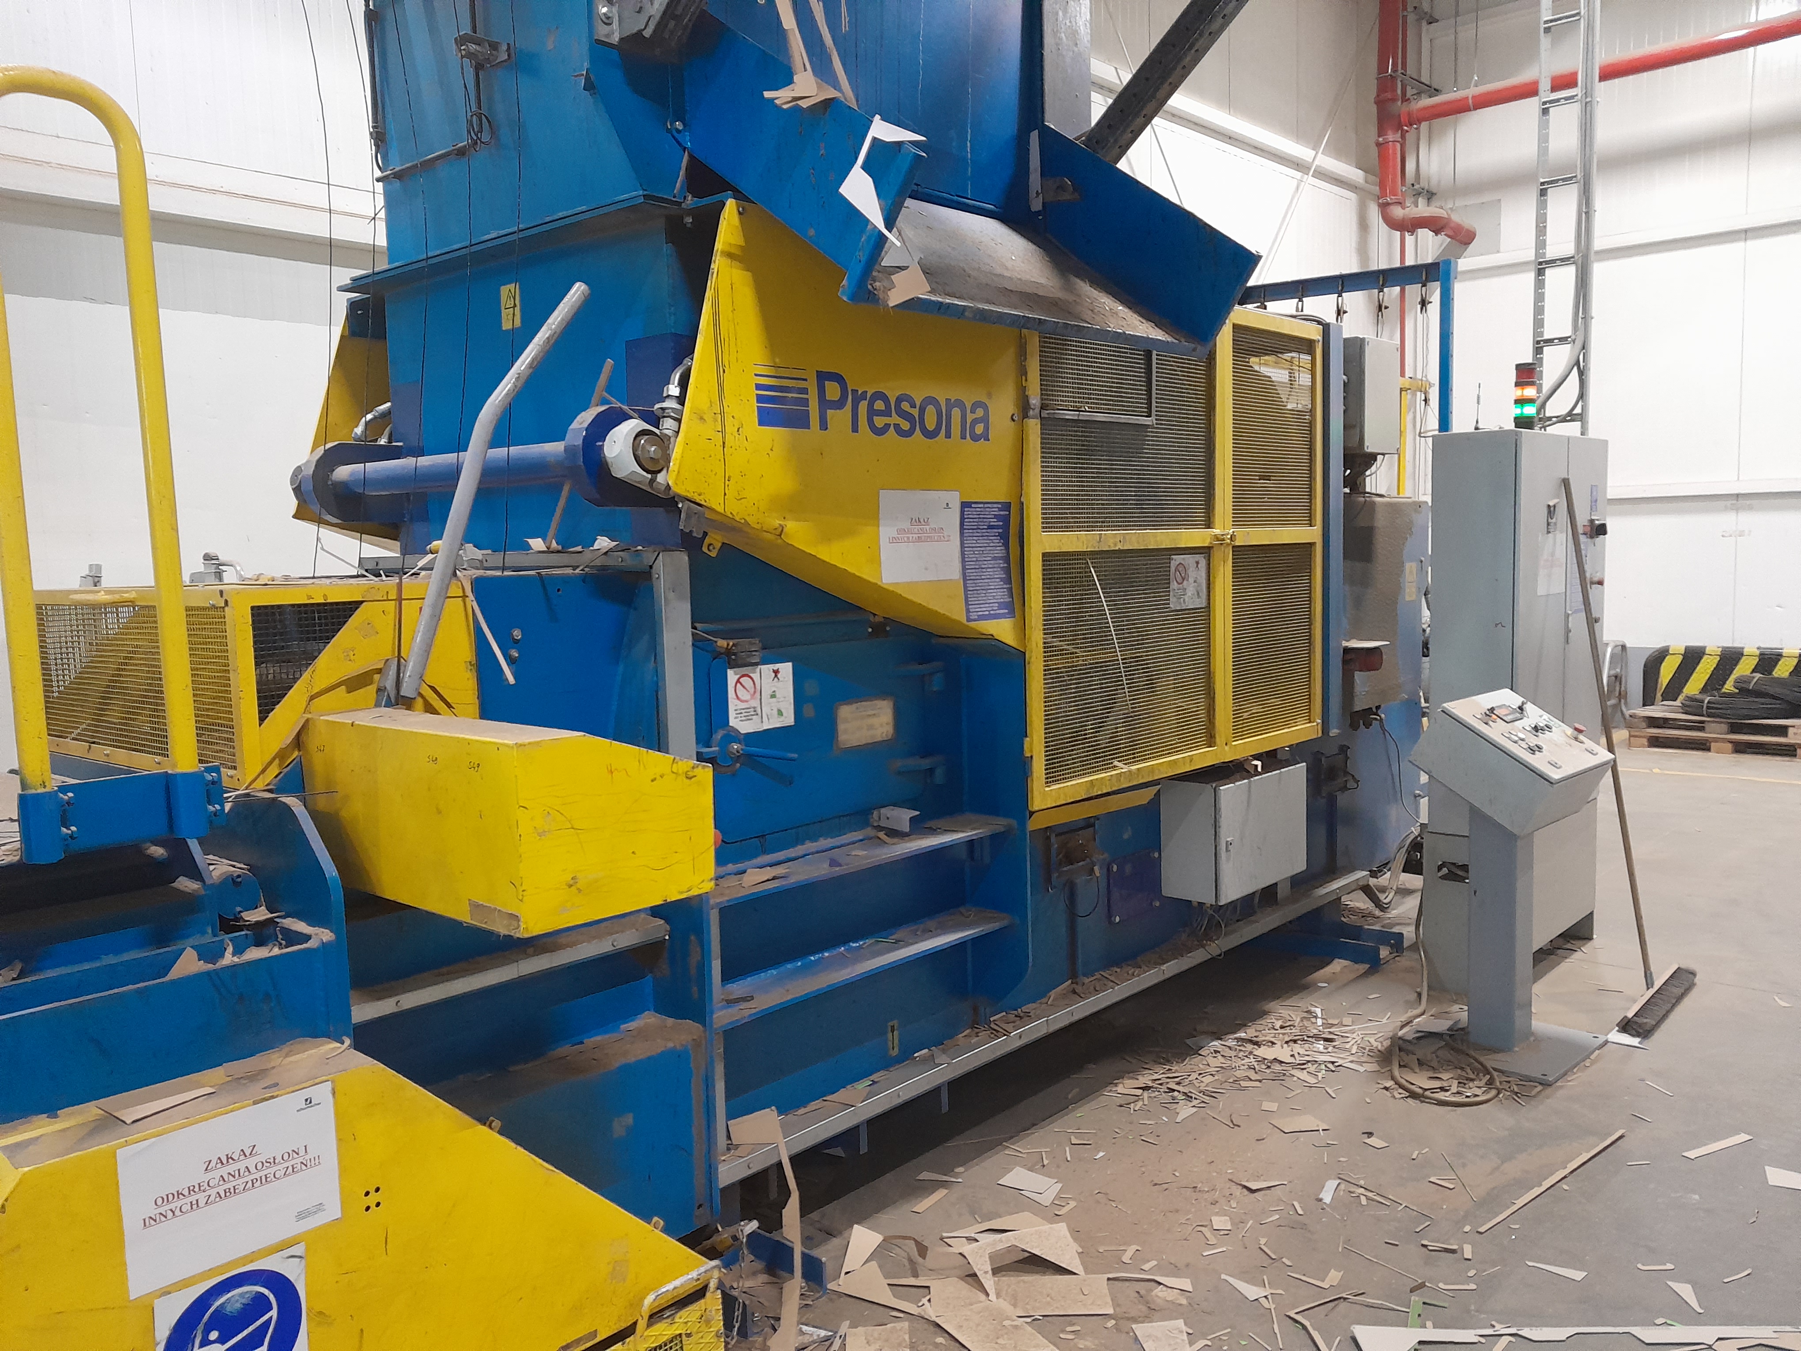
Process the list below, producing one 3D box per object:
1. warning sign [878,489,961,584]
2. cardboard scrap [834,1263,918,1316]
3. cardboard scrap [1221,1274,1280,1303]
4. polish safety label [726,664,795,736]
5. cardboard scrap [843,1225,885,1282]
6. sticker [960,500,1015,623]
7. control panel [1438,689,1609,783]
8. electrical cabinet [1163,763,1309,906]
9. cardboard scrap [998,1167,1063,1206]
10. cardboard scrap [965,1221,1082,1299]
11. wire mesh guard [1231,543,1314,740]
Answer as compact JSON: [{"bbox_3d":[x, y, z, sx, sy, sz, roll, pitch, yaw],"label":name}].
[{"bbox_3d":[0.050,-0.330,3.338,0.005,0.214,0.303,3,7,39],"label":"warning sign"},{"bbox_3d":[-0.035,1.360,3.080,0.130,0.015,0.215,-6,7,-41],"label":"cardboard scrap"},{"bbox_3d":[0.754,1.341,3.076,0.132,0.010,0.065,3,7,37],"label":"cardboard scrap"},{"bbox_3d":[-0.324,0.052,3.277,0.005,0.150,0.201,3,8,42],"label":"polish safety label"},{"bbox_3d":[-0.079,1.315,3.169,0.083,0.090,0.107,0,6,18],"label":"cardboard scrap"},{"bbox_3d":[0.223,-0.286,3.539,0.005,0.296,0.210,3,7,39],"label":"sticker"},{"bbox_3d":[1.986,0.188,4.423,0.570,0.060,0.390,-8,39,-47],"label":"control panel"},{"bbox_3d":[1.151,0.522,4.804,0.210,0.380,0.600,3,8,42],"label":"electrical cabinet"},{"bbox_3d":[0.334,1.302,3.580,0.161,0.012,0.125,3,7,37],"label":"cardboard scrap"},{"bbox_3d":[0.283,1.317,3.144,0.253,0.070,0.152,-3,6,-16],"label":"cardboard scrap"},{"bbox_3d":[1.225,-0.124,4.656,0.030,0.626,0.570,3,8,42],"label":"wire mesh guard"}]

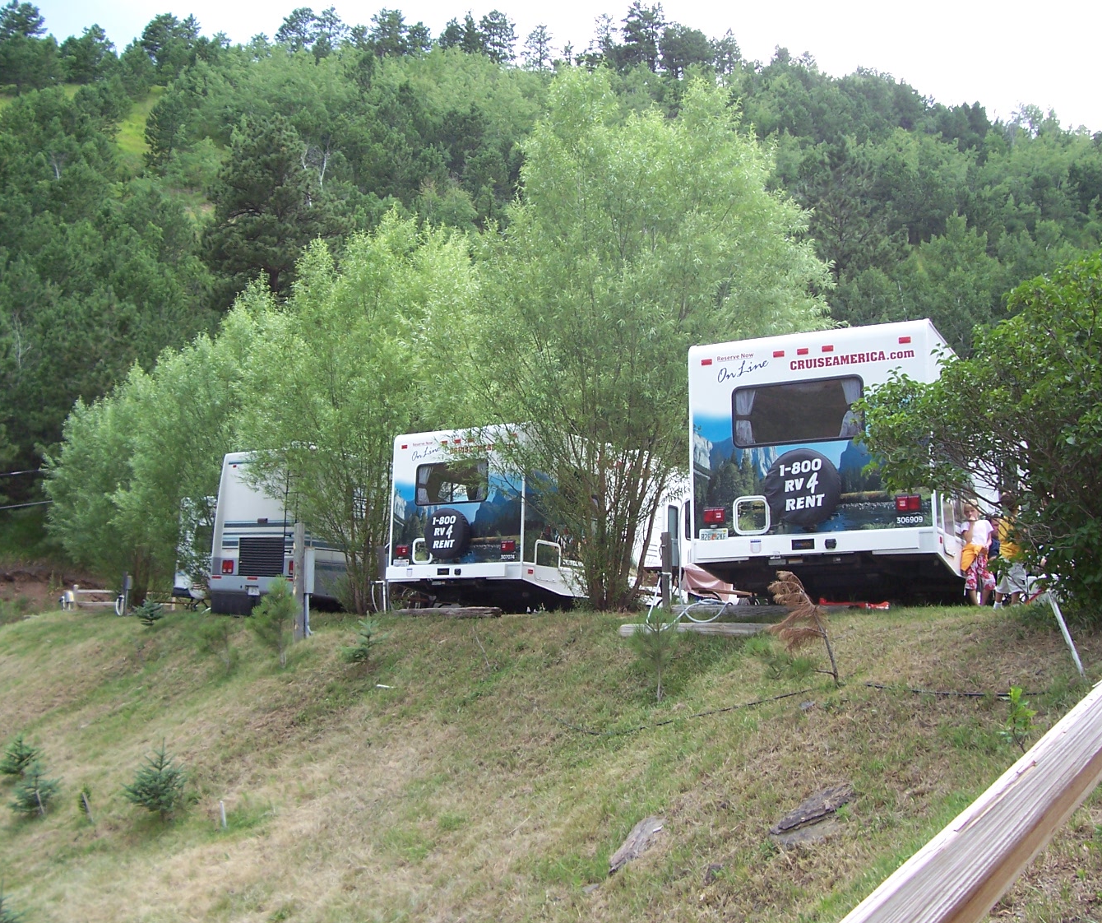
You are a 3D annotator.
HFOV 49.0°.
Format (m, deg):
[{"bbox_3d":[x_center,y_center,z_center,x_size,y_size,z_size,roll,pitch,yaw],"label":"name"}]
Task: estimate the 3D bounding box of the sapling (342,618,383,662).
[{"bbox_3d":[-1.958,1.863,12.561,0.425,0.474,0.425,2,-8,-9],"label":"sapling"}]

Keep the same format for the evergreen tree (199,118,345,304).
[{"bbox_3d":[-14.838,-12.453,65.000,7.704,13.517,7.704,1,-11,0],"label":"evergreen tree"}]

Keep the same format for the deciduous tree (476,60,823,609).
[{"bbox_3d":[1.330,-1.662,15.484,4.450,7.103,4.316,0,-8,5],"label":"deciduous tree"}]

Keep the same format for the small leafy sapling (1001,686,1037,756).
[{"bbox_3d":[2.667,1.500,6.900,0.225,0.440,0.225,1,-11,0],"label":"small leafy sapling"}]

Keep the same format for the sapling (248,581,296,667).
[{"bbox_3d":[-3.200,1.862,13.872,0.527,0.973,0.527,2,-8,-13],"label":"sapling"}]

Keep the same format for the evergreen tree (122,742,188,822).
[{"bbox_3d":[-2.520,2.035,7.689,0.402,0.494,0.402,3,-8,-17],"label":"evergreen tree"}]

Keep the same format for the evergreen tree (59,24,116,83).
[{"bbox_3d":[-67.030,-59.051,174.838,7.589,9.136,7.589,4,-9,-22],"label":"evergreen tree"}]

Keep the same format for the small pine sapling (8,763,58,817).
[{"bbox_3d":[-4.750,3.023,11.100,0.468,0.496,0.468,1,-11,0],"label":"small pine sapling"}]

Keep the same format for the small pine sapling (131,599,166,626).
[{"bbox_3d":[-7.935,2.973,23.808,0.629,0.545,0.629,3,-8,-18],"label":"small pine sapling"}]

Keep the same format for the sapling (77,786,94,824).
[{"bbox_3d":[-4.154,3.062,10.800,0.155,0.349,0.155,1,-11,0],"label":"sapling"}]

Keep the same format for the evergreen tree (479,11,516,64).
[{"bbox_3d":[-8.463,-66.217,190.000,5.894,10.024,5.894,1,-11,0],"label":"evergreen tree"}]

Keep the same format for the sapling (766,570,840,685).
[{"bbox_3d":[1.572,1.034,7.531,0.434,0.718,0.369,-1,-8,12],"label":"sapling"}]

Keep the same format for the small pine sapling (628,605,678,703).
[{"bbox_3d":[0.834,1.544,9.800,0.398,0.801,0.398,1,-11,0],"label":"small pine sapling"}]

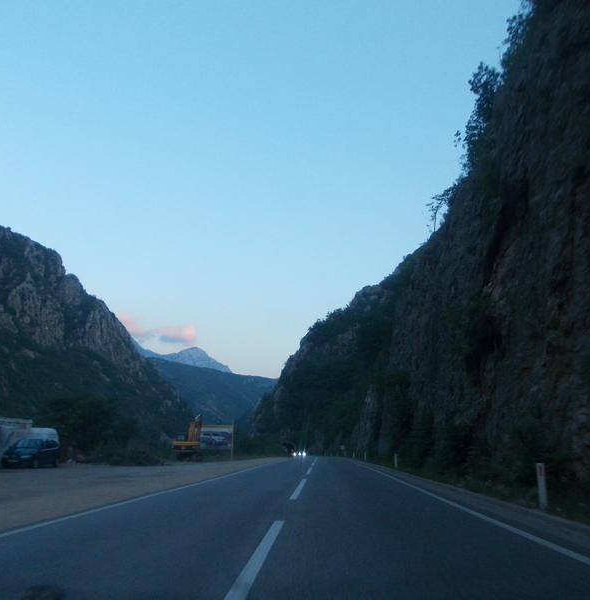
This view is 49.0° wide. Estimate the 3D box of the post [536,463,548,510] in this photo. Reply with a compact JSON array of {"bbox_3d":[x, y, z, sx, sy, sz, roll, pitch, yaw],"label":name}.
[{"bbox_3d":[4.205,3.178,11.043,0.125,0.768,0.100,-1,-13,2],"label":"post"}]

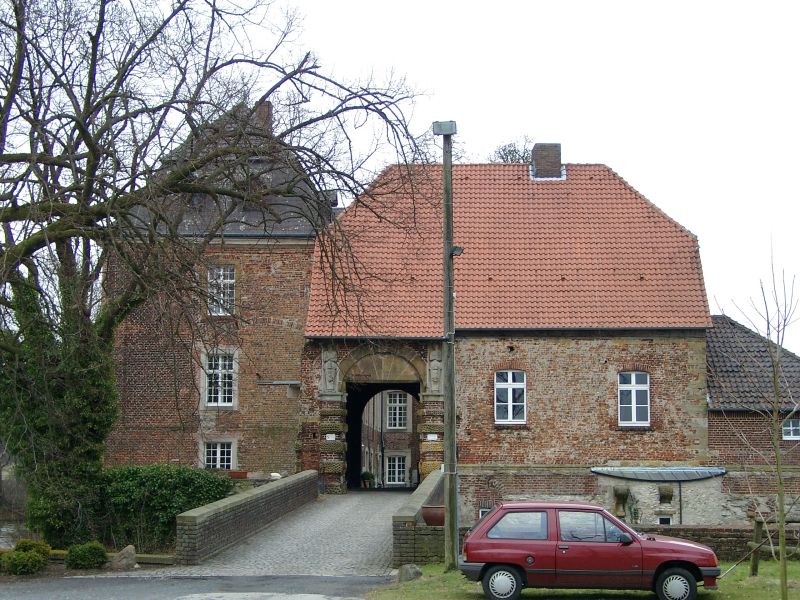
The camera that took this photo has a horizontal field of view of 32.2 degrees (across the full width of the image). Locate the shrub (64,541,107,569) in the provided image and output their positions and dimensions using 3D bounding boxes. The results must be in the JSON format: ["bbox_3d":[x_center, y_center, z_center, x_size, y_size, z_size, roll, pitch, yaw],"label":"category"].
[{"bbox_3d":[-6.079,4.909,26.800,0.812,0.514,0.800,0,-7,3],"label":"shrub"}]

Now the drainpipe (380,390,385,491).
[{"bbox_3d":[-0.911,7.071,73.542,0.130,5.800,0.130,0,-7,3],"label":"drainpipe"}]

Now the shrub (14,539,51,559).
[{"bbox_3d":[-7.236,4.941,27.300,0.709,0.485,0.720,0,-7,3],"label":"shrub"}]

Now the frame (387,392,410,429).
[{"bbox_3d":[-0.128,5.909,74.000,1.078,1.997,0.150,0,-7,3],"label":"frame"}]

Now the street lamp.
[{"bbox_3d":[0.840,0.753,25.611,0.480,8.346,0.450,0,-7,3],"label":"street lamp"}]

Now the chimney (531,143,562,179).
[{"bbox_3d":[6.021,-5.665,56.700,1.084,1.421,1.100,0,-7,3],"label":"chimney"}]

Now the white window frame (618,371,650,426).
[{"bbox_3d":[8.402,3.553,49.700,1.154,1.984,0.150,0,-7,3],"label":"white window frame"}]

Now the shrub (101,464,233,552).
[{"bbox_3d":[-5.304,4.778,31.501,2.999,2.067,2.400,0,-7,3],"label":"shrub"}]

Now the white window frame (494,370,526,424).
[{"bbox_3d":[4.006,3.521,50.000,1.125,1.946,0.150,0,-7,3],"label":"white window frame"}]

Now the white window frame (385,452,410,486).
[{"bbox_3d":[-0.179,9.079,74.000,1.030,1.552,0.150,0,-7,3],"label":"white window frame"}]

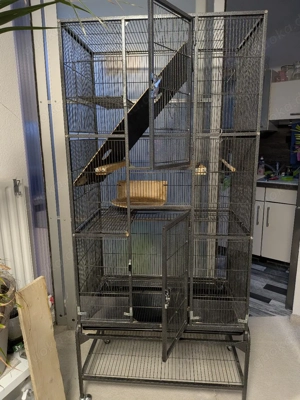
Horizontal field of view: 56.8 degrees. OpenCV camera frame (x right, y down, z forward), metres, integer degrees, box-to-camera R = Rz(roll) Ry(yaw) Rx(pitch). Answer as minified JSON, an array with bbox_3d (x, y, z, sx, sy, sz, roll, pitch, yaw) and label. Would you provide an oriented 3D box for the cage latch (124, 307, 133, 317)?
[{"bbox_3d":[-0.097,0.513,1.270,0.041,0.048,0.014,0,12,4],"label":"cage latch"}]

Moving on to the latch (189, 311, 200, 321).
[{"bbox_3d":[0.204,0.520,1.248,0.046,0.043,0.014,0,12,4],"label":"latch"}]

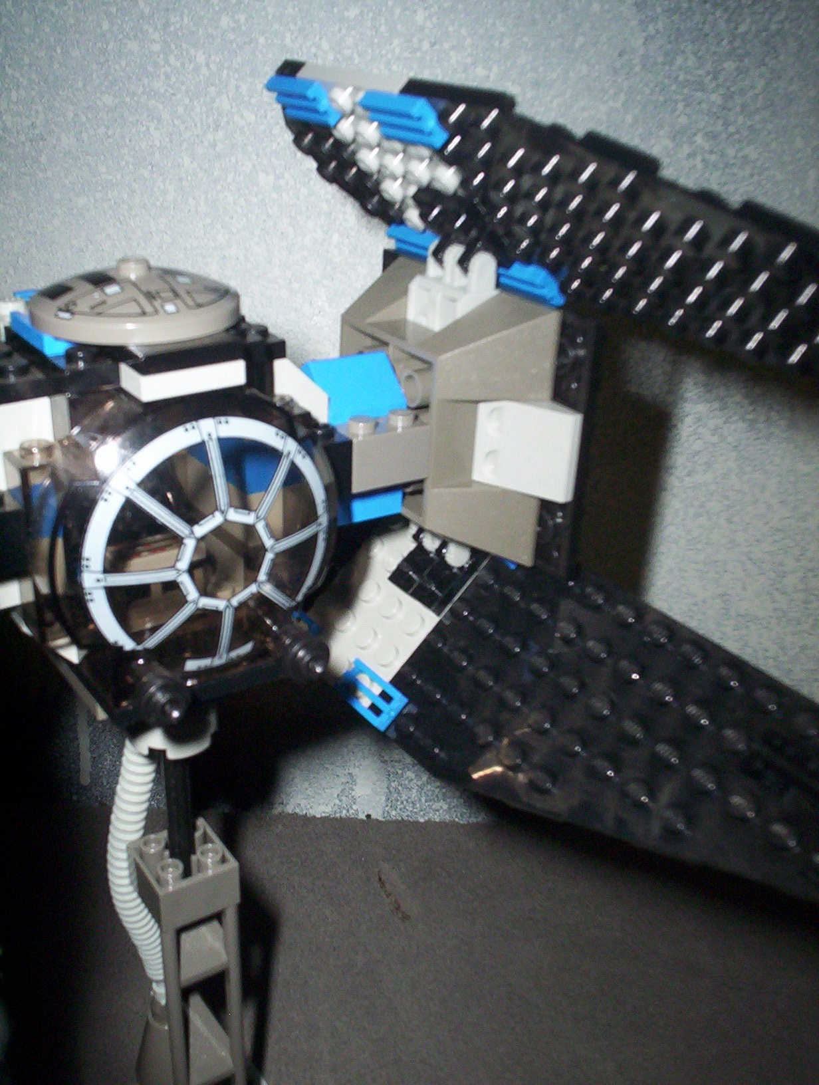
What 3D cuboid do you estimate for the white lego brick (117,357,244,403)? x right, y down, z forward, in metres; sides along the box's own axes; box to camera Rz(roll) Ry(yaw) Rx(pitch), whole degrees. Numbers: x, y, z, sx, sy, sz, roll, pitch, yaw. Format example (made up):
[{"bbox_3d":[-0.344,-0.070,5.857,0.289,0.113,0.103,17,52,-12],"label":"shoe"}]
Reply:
[{"bbox_3d":[-0.033,-0.024,0.174,0.016,0.003,0.008,-15,31,-32],"label":"white lego brick"}]

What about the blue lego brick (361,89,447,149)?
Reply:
[{"bbox_3d":[-0.001,-0.069,0.195,0.016,0.003,0.008,34,-5,47],"label":"blue lego brick"}]

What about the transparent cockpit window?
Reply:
[{"bbox_3d":[-0.034,-0.001,0.185,0.044,0.044,0.022,-15,31,-32],"label":"transparent cockpit window"}]

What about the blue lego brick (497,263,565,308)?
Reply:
[{"bbox_3d":[0.022,-0.050,0.223,0.016,0.003,0.008,34,-5,47],"label":"blue lego brick"}]

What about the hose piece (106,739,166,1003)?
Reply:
[{"bbox_3d":[-0.057,0.067,0.250,0.009,0.069,0.017,-15,31,-32],"label":"hose piece"}]

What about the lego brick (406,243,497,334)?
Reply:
[{"bbox_3d":[0.008,-0.046,0.214,0.010,0.015,0.016,-15,31,-32],"label":"lego brick"}]

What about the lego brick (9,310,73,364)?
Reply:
[{"bbox_3d":[-0.052,-0.034,0.185,0.015,0.003,0.016,-15,31,-32],"label":"lego brick"}]

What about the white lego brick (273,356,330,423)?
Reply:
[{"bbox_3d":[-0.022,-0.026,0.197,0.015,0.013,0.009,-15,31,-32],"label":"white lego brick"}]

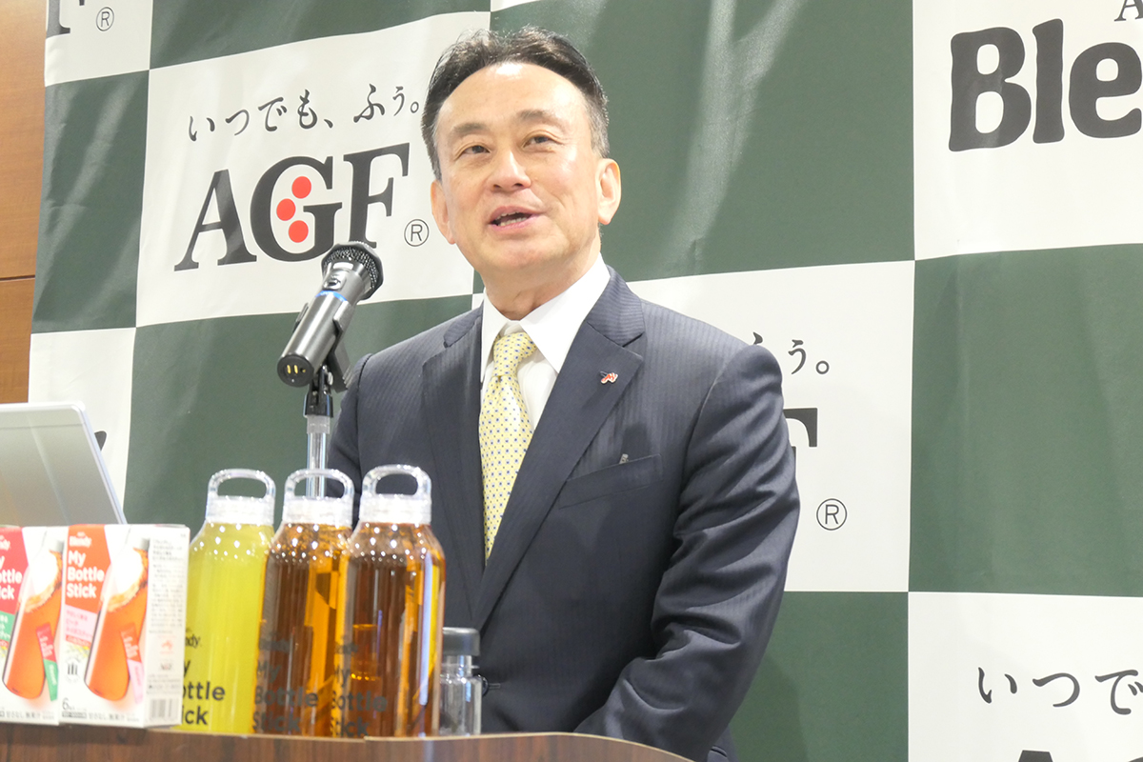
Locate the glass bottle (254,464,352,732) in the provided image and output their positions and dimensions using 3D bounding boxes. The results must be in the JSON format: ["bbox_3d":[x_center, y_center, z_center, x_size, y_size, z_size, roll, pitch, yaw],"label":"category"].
[{"bbox_3d":[-0.189,0.160,1.507,0.076,0.193,0.076,3,-6,0],"label":"glass bottle"}]

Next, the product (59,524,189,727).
[{"bbox_3d":[-0.325,0.177,1.498,0.081,0.142,0.042,-2,-7,29],"label":"product"}]

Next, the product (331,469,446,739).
[{"bbox_3d":[-0.126,0.156,1.470,0.076,0.192,0.076,3,-6,0],"label":"product"}]

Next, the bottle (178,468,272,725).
[{"bbox_3d":[-0.252,0.163,1.546,0.077,0.195,0.077,3,-6,0],"label":"bottle"}]

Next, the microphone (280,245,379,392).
[{"bbox_3d":[-0.207,-0.060,1.767,0.055,0.055,0.205,0,30,11],"label":"microphone"}]

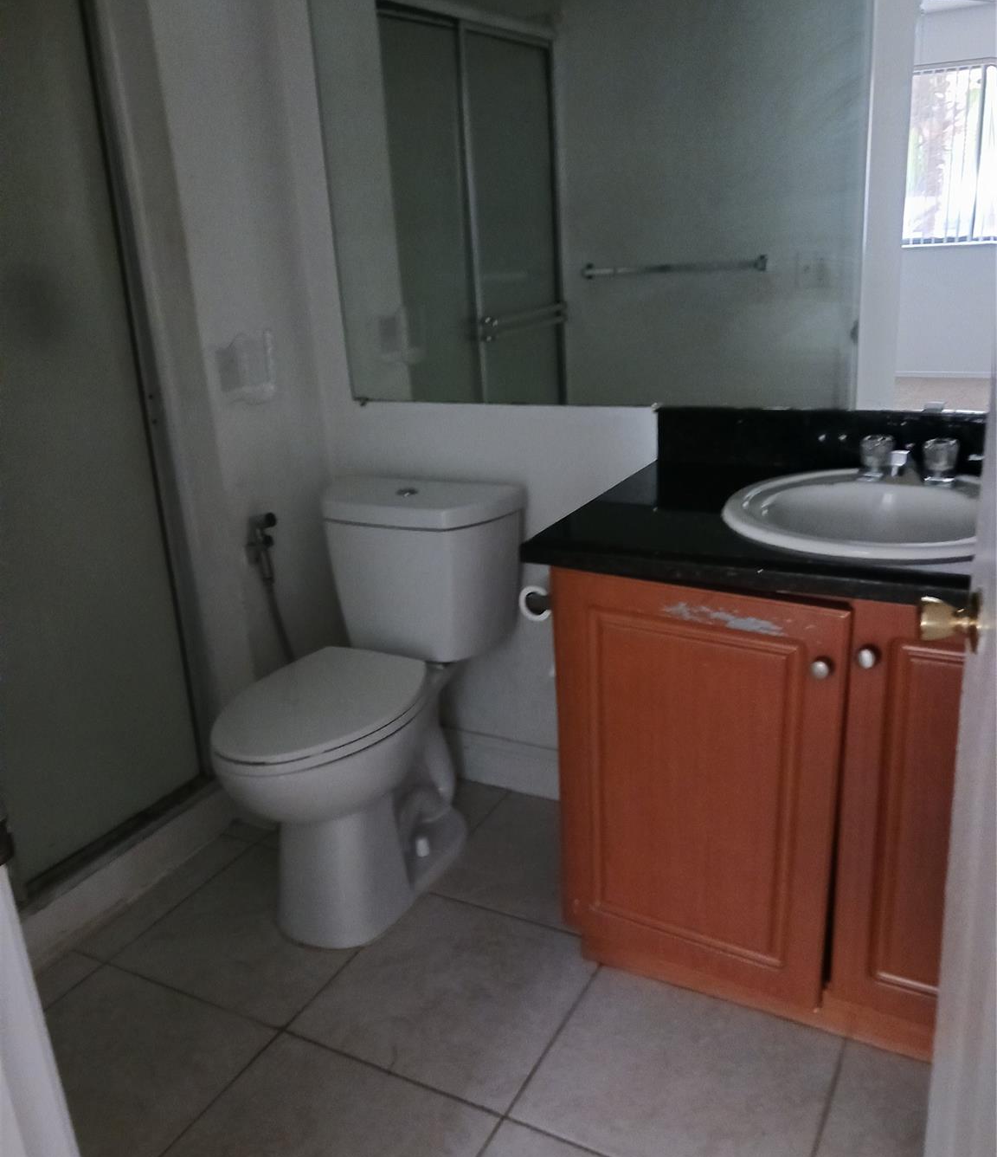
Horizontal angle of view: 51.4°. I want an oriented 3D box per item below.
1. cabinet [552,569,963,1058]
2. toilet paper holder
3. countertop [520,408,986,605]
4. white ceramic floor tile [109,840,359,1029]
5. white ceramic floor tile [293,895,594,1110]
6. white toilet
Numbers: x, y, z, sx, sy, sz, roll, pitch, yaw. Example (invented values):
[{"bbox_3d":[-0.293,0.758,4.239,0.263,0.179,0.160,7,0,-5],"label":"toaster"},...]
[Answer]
[{"bbox_3d":[0.630,0.304,1.766,0.913,0.795,0.537,6,22,28],"label":"cabinet"},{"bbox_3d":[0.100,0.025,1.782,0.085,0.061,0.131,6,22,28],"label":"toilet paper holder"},{"bbox_3d":[0.583,-0.134,1.608,0.959,0.140,0.563,6,22,28],"label":"countertop"},{"bbox_3d":[-0.464,0.700,2.086,0.434,0.010,0.434,6,22,28],"label":"white ceramic floor tile"},{"bbox_3d":[-0.080,0.743,1.880,0.434,0.010,0.434,6,22,28],"label":"white ceramic floor tile"},{"bbox_3d":[-0.293,0.256,2.136,0.464,0.771,0.736,6,22,28],"label":"white toilet"}]

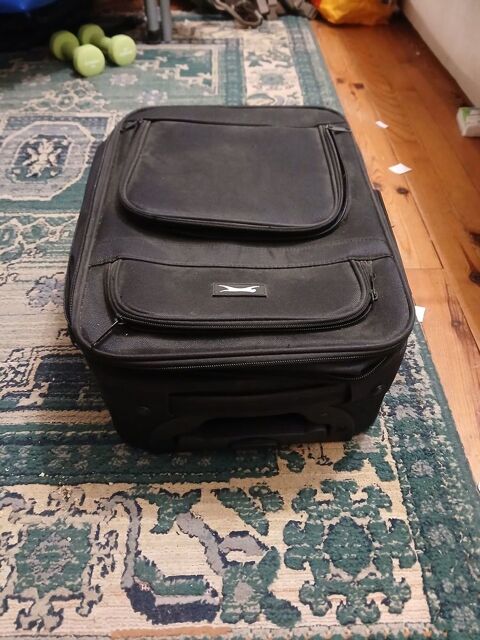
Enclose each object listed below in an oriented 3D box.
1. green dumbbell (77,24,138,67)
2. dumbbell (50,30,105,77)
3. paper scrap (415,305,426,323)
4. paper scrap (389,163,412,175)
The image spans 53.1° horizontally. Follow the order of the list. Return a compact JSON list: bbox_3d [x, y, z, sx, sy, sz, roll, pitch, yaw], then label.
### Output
[{"bbox_3d":[-0.401,-0.830,1.451,0.197,0.077,0.077,33,56,25],"label":"green dumbbell"},{"bbox_3d":[-0.476,-0.779,1.405,0.077,0.077,0.197,-33,57,-26],"label":"dumbbell"},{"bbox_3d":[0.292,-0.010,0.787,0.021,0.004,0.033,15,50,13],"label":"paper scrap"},{"bbox_3d":[0.360,-0.339,1.079,0.039,0.004,0.031,-27,54,-23],"label":"paper scrap"}]

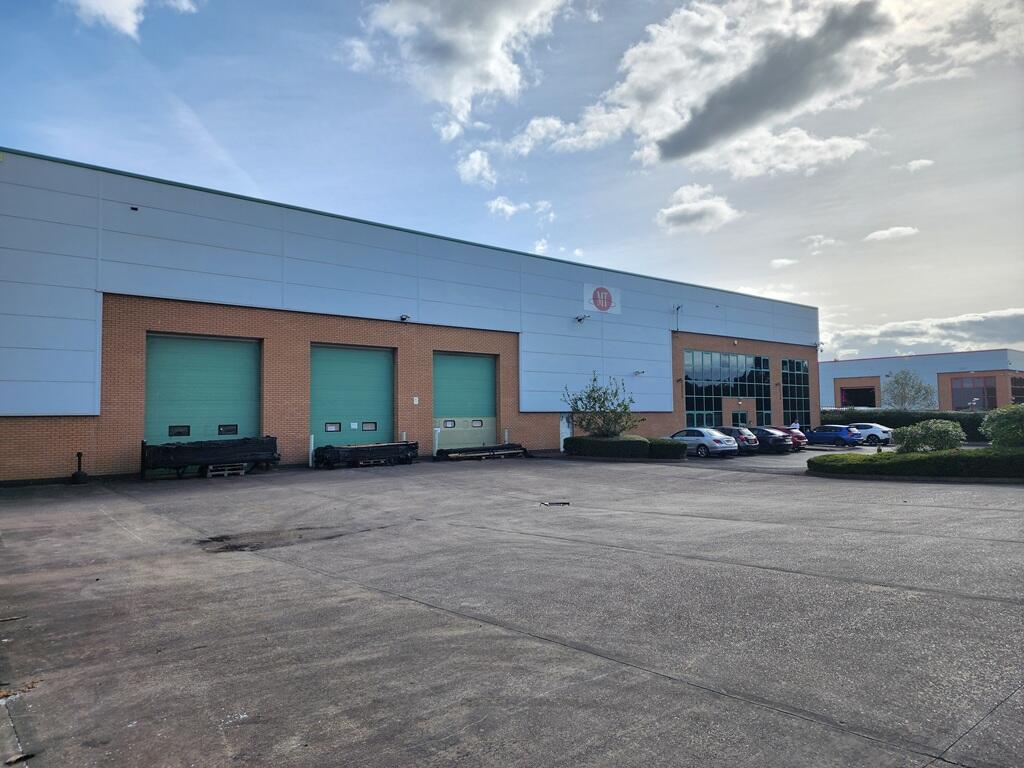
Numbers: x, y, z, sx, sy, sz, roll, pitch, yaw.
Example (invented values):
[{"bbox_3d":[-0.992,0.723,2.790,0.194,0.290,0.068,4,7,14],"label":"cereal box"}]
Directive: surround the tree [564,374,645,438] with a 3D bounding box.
[{"bbox_3d":[4.629,1.553,34.701,4.000,4.100,3.800,-1,-3,0],"label":"tree"}]

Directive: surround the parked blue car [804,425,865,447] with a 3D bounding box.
[{"bbox_3d":[22.164,3.593,47.827,1.800,1.450,4.300,2,-4,-40],"label":"parked blue car"}]

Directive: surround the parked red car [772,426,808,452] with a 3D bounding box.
[{"bbox_3d":[15.282,3.212,40.402,1.780,1.460,4.250,2,-4,-40],"label":"parked red car"}]

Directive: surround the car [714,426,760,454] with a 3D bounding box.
[{"bbox_3d":[11.218,3.036,37.096,1.760,1.480,4.150,2,-4,-40],"label":"car"}]

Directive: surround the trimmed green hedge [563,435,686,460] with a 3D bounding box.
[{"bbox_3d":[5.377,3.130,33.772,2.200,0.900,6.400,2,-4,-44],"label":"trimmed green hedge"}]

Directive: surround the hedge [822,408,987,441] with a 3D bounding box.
[{"bbox_3d":[33.157,3.499,57.556,1.600,2.300,14.500,2,-4,-40],"label":"hedge"}]

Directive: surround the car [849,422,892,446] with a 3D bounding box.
[{"bbox_3d":[25.426,3.625,50.164,1.860,1.540,4.500,2,-4,-40],"label":"car"}]

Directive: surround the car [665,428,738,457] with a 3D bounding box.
[{"bbox_3d":[9.138,2.941,34.772,1.810,1.430,4.650,2,-4,-40],"label":"car"}]

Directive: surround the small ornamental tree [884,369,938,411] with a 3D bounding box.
[{"bbox_3d":[40.857,1.828,70.164,5.400,6.700,5.200,2,-4,-40],"label":"small ornamental tree"}]

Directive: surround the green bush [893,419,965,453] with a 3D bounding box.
[{"bbox_3d":[16.212,2.225,26.543,2.700,1.750,2.600,2,-4,-40],"label":"green bush"}]

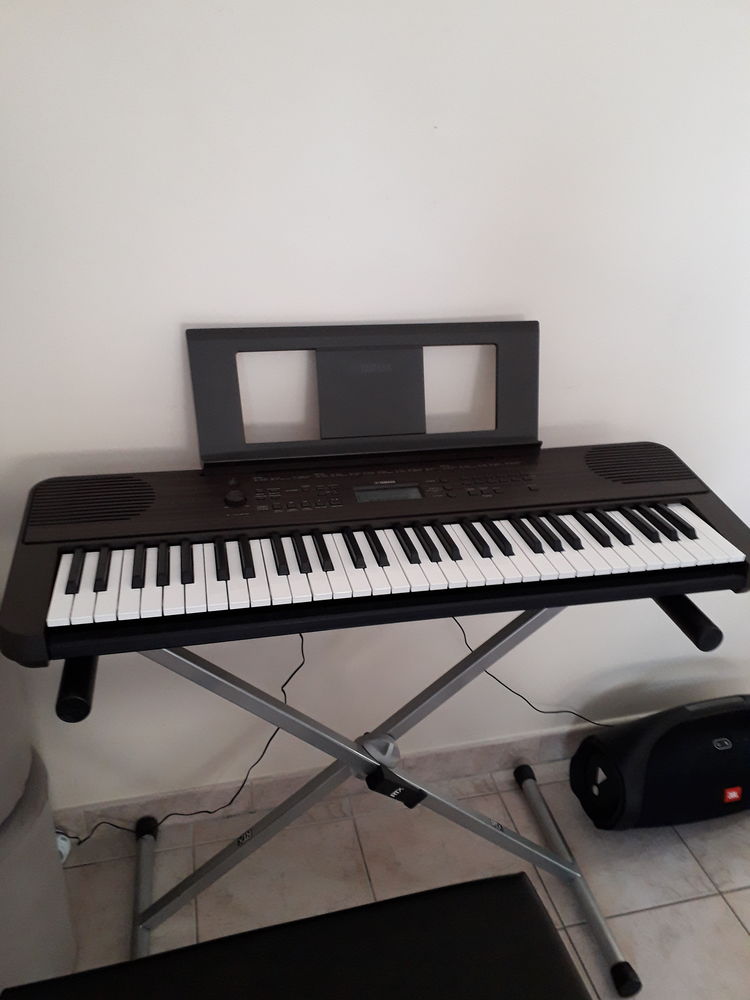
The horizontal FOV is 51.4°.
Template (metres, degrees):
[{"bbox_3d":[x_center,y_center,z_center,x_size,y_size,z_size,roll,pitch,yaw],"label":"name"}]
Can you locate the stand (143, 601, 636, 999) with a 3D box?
[{"bbox_3d":[0.001,0.408,1.234,0.813,0.713,0.474,-4,28,-12],"label":"stand"}]

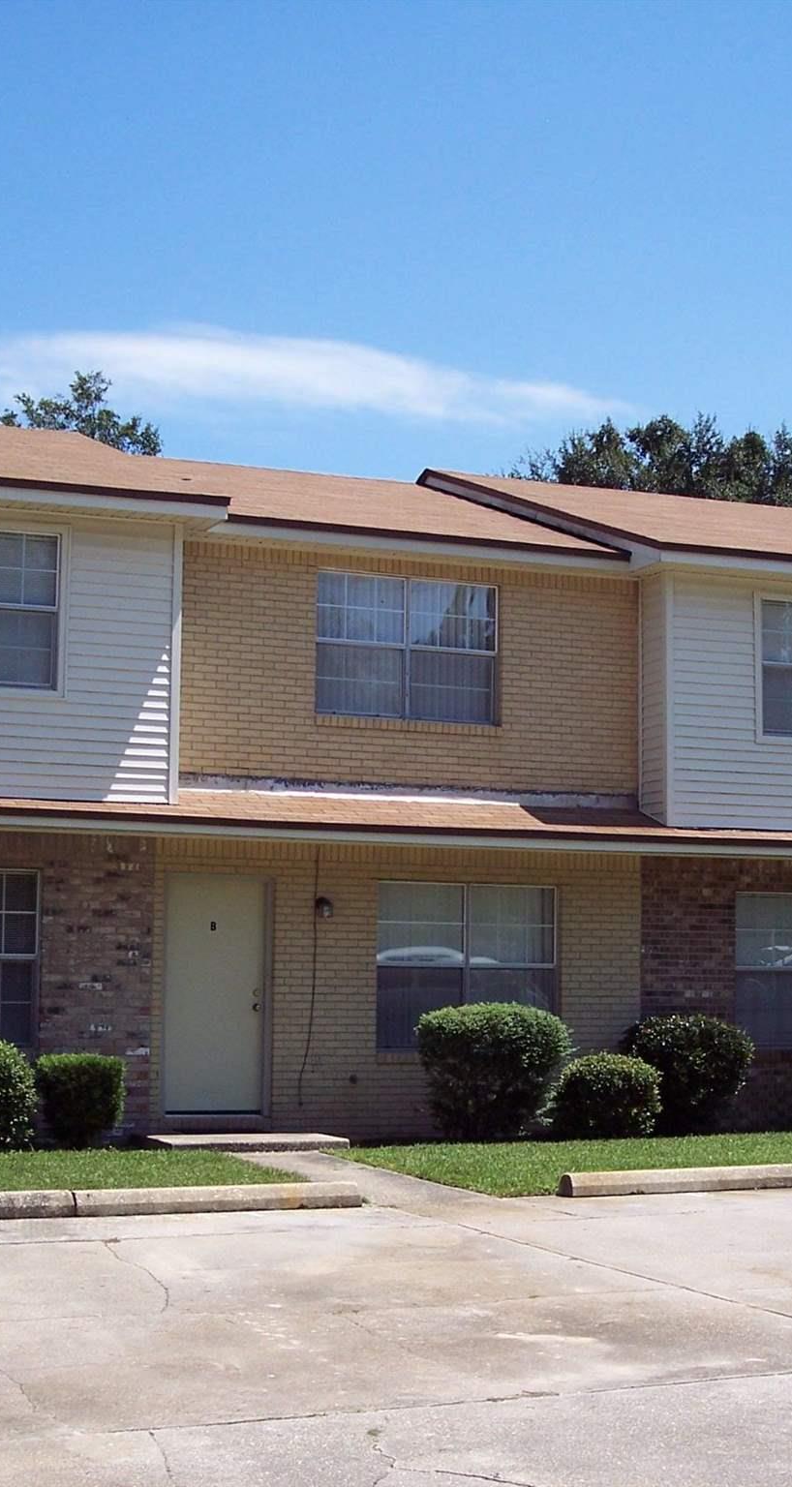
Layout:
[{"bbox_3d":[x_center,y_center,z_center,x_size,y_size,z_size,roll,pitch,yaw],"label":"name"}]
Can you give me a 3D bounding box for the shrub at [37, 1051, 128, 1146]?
[{"bbox_3d":[-2.562,2.895,18.113,0.680,0.760,0.660,3,-8,-22],"label":"shrub"}]

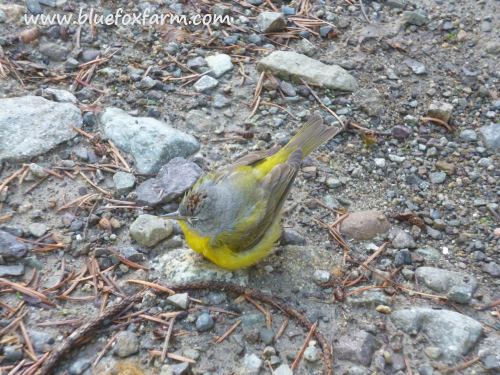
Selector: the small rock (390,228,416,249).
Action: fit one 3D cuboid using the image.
[{"bbox_3d":[0.083,0.028,0.537,0.013,0.008,0.012,0,45,0],"label":"small rock"}]

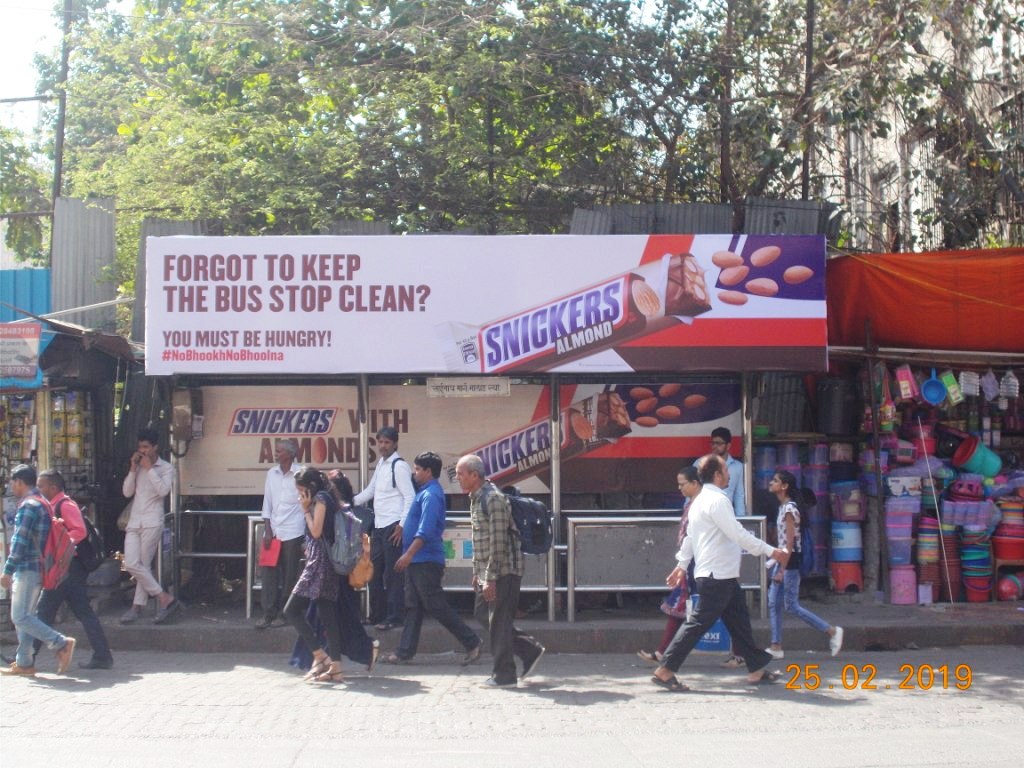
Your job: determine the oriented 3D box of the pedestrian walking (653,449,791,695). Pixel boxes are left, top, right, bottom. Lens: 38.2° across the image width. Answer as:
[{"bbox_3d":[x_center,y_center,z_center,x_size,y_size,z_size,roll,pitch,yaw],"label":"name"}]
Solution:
[{"bbox_3d":[1.504,1.359,10.720,0.930,1.670,0.520,0,-3,-9],"label":"pedestrian walking"}]

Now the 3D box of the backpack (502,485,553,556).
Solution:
[{"bbox_3d":[0.112,0.983,10.650,0.290,0.460,0.320,-10,-3,-5],"label":"backpack"}]

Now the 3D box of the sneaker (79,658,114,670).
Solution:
[{"bbox_3d":[-3.225,2.177,11.480,0.275,0.100,0.100,0,-3,-5],"label":"sneaker"}]

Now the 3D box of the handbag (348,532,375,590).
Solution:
[{"bbox_3d":[-1.138,1.338,11.150,0.220,0.420,0.140,1,-3,-20],"label":"handbag"}]

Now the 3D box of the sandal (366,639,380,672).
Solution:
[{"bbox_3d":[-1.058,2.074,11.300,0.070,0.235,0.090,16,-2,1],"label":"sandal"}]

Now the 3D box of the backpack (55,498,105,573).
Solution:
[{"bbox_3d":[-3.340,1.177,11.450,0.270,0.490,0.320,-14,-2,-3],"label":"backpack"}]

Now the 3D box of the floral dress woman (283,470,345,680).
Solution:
[{"bbox_3d":[-1.463,1.411,10.900,0.480,1.570,0.440,0,-3,-9],"label":"floral dress woman"}]

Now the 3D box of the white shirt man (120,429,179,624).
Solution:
[{"bbox_3d":[-3.100,1.219,12.650,0.480,1.670,0.380,-1,-3,19],"label":"white shirt man"}]

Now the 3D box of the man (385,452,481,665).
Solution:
[{"bbox_3d":[-0.637,1.390,11.850,0.760,1.660,0.500,0,-3,-6],"label":"man"}]

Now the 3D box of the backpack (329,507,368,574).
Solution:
[{"bbox_3d":[-1.209,1.153,10.900,0.250,0.460,0.310,-5,-3,-6],"label":"backpack"}]

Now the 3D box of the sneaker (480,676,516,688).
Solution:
[{"bbox_3d":[-0.097,2.143,10.620,0.265,0.095,0.100,0,-3,-5],"label":"sneaker"}]

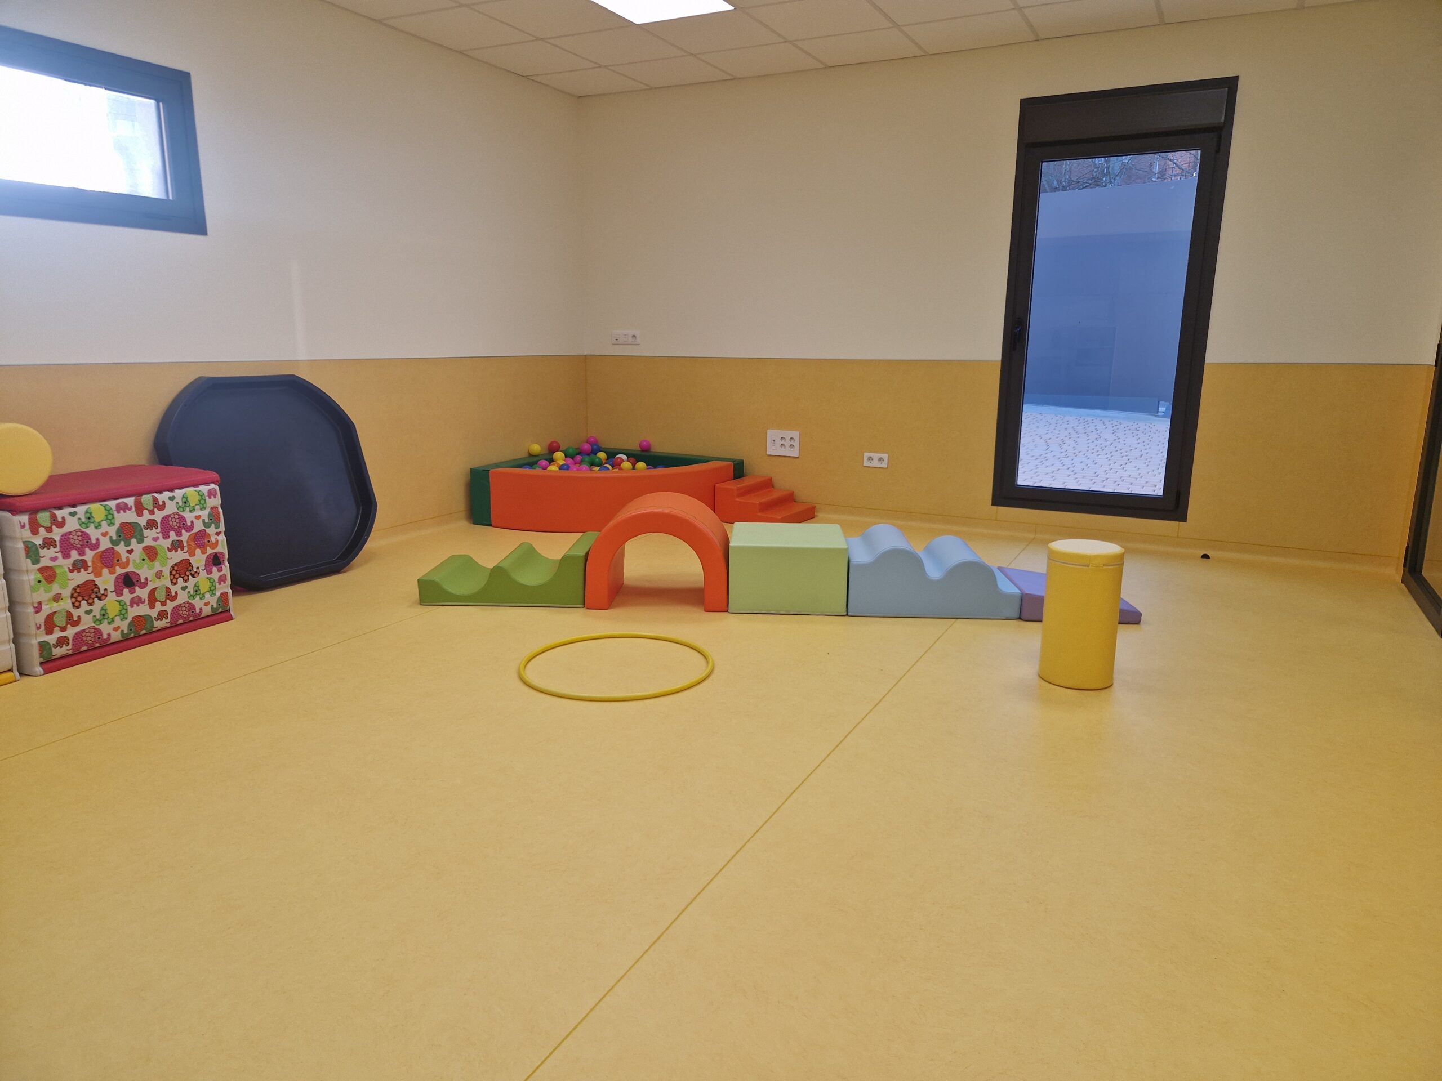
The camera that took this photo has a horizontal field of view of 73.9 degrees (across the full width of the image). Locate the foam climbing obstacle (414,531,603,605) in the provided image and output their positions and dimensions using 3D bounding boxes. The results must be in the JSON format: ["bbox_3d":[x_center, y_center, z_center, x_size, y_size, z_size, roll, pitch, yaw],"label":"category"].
[{"bbox_3d":[-0.922,0.119,4.324,0.705,0.238,0.490,1,12,3],"label":"foam climbing obstacle"}]

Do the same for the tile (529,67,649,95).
[{"bbox_3d":[-0.821,-2.901,6.057,0.572,0.020,0.551,7,13,27],"label":"tile"}]

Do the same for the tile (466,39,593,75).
[{"bbox_3d":[-1.085,-2.798,5.556,0.572,0.020,0.600,7,13,27],"label":"tile"}]

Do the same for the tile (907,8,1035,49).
[{"bbox_3d":[1.302,-2.647,4.988,0.590,0.020,0.550,7,13,26],"label":"tile"}]

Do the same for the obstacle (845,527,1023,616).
[{"bbox_3d":[0.904,0.131,4.217,0.718,0.290,0.500,1,12,2],"label":"obstacle"}]

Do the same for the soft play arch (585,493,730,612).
[{"bbox_3d":[-0.260,0.040,4.224,0.601,0.440,0.420,1,12,2],"label":"soft play arch"}]

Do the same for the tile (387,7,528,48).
[{"bbox_3d":[-1.360,-2.691,5.034,0.572,0.020,0.600,7,13,27],"label":"tile"}]

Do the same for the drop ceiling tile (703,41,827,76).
[{"bbox_3d":[0.233,-2.769,5.519,0.590,0.020,0.550,7,13,26],"label":"drop ceiling tile"}]

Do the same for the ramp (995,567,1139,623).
[{"bbox_3d":[1.503,0.228,4.184,0.485,0.122,0.480,1,12,3],"label":"ramp"}]

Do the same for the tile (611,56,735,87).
[{"bbox_3d":[-0.302,-2.830,5.785,0.590,0.020,0.550,7,13,26],"label":"tile"}]

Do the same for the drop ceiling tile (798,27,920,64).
[{"bbox_3d":[0.766,-2.714,5.259,0.600,0.020,0.551,7,13,27],"label":"drop ceiling tile"}]

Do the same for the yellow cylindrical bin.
[{"bbox_3d":[1.228,0.247,3.263,0.245,0.464,0.245,5,13,21],"label":"yellow cylindrical bin"}]

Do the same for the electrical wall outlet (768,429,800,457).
[{"bbox_3d":[0.401,-0.625,6.191,0.222,0.165,0.018,7,13,26],"label":"electrical wall outlet"}]

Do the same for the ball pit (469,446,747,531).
[{"bbox_3d":[-0.670,-0.313,6.079,1.260,0.350,1.270,7,13,27],"label":"ball pit"}]

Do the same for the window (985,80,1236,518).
[{"bbox_3d":[2.089,-1.250,5.214,1.040,2.235,0.100,7,13,27],"label":"window"}]

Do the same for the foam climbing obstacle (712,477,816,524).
[{"bbox_3d":[0.280,-0.237,6.043,0.475,0.236,0.470,7,14,28],"label":"foam climbing obstacle"}]

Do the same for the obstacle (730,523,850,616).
[{"bbox_3d":[0.293,0.116,4.243,0.500,0.297,0.500,1,12,2],"label":"obstacle"}]

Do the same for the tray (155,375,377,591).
[{"bbox_3d":[-2.086,-0.280,4.469,0.070,0.990,0.990,-12,4,32],"label":"tray"}]

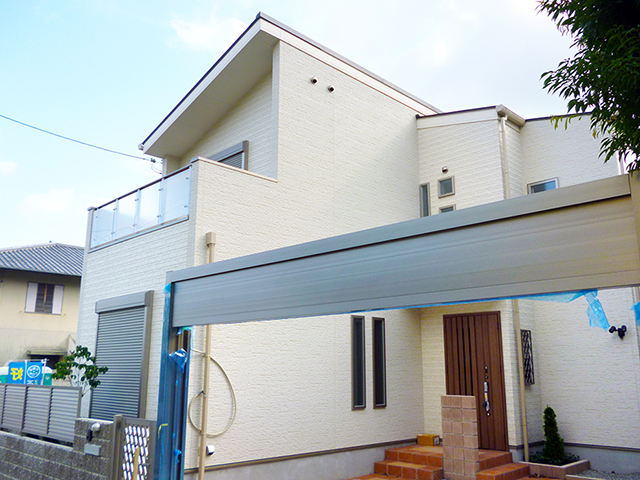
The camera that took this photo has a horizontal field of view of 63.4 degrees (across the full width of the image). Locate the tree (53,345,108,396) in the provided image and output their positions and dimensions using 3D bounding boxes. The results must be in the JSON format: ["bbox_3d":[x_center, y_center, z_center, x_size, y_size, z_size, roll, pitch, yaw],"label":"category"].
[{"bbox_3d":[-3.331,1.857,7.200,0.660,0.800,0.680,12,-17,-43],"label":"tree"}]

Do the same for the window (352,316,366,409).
[{"bbox_3d":[0.674,2.112,8.928,0.340,1.570,0.090,12,-17,-43],"label":"window"}]

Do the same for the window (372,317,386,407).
[{"bbox_3d":[1.079,2.205,9.311,0.340,1.570,0.090,12,-17,-43],"label":"window"}]

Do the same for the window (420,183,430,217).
[{"bbox_3d":[2.208,-0.713,10.778,0.090,0.950,0.260,12,-17,-43],"label":"window"}]

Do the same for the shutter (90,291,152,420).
[{"bbox_3d":[-3.139,1.973,8.058,0.150,2.140,1.850,12,-17,-43],"label":"shutter"}]

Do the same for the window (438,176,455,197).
[{"bbox_3d":[2.552,-1.066,10.468,0.090,0.385,0.380,12,-17,-43],"label":"window"}]

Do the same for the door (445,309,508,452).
[{"bbox_3d":[2.818,2.508,9.395,0.100,2.330,1.180,12,-17,-43],"label":"door"}]

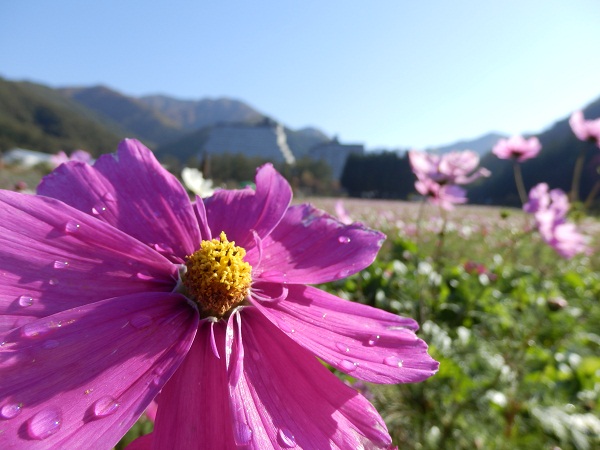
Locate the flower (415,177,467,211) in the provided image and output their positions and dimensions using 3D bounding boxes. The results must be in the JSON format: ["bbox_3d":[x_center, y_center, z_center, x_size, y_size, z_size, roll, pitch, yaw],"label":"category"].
[{"bbox_3d":[0.178,-0.040,0.550,0.055,0.042,0.048,-1,5,-32],"label":"flower"}]

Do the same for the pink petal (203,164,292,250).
[{"bbox_3d":[-0.012,-0.005,0.099,0.018,0.025,0.009,24,-25,2],"label":"pink petal"}]

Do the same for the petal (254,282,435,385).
[{"bbox_3d":[0.009,0.022,0.089,0.041,0.016,0.007,16,-37,2],"label":"petal"}]

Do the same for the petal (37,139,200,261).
[{"bbox_3d":[-0.036,-0.004,0.092,0.025,0.034,0.009,-36,-11,-32],"label":"petal"}]

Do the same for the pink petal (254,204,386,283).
[{"bbox_3d":[0.004,0.003,0.099,0.033,0.021,0.008,-14,-30,-16],"label":"pink petal"}]

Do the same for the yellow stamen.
[{"bbox_3d":[-0.017,0.010,0.088,0.013,0.013,0.012,19,-37,0],"label":"yellow stamen"}]

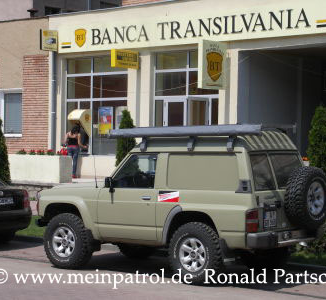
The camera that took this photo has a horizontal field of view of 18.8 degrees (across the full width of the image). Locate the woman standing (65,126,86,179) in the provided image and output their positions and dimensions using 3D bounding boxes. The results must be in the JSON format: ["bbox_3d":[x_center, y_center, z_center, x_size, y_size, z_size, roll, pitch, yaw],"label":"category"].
[{"bbox_3d":[-2.578,0.054,29.200,0.580,1.600,0.450,1,0,39],"label":"woman standing"}]

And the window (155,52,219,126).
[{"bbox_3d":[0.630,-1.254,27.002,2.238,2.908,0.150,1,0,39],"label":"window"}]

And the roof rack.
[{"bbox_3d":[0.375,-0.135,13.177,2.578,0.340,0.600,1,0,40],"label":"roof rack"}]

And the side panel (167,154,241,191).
[{"bbox_3d":[0.510,0.281,12.842,1.155,0.460,0.090,1,0,40],"label":"side panel"}]

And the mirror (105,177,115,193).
[{"bbox_3d":[-0.731,0.480,13.675,0.090,0.220,0.150,1,0,40],"label":"mirror"}]

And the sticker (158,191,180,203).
[{"bbox_3d":[0.079,0.625,13.126,0.364,0.150,0.015,1,0,40],"label":"sticker"}]

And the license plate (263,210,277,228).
[{"bbox_3d":[1.383,0.888,12.587,0.025,0.210,0.290,1,0,40],"label":"license plate"}]

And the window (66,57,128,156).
[{"bbox_3d":[-1.976,-1.319,29.112,2.472,2.920,0.150,1,0,39],"label":"window"}]

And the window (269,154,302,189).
[{"bbox_3d":[1.696,0.287,13.115,0.120,0.450,0.778,1,0,40],"label":"window"}]

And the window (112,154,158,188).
[{"bbox_3d":[-0.397,0.298,13.616,0.789,0.460,0.100,1,0,40],"label":"window"}]

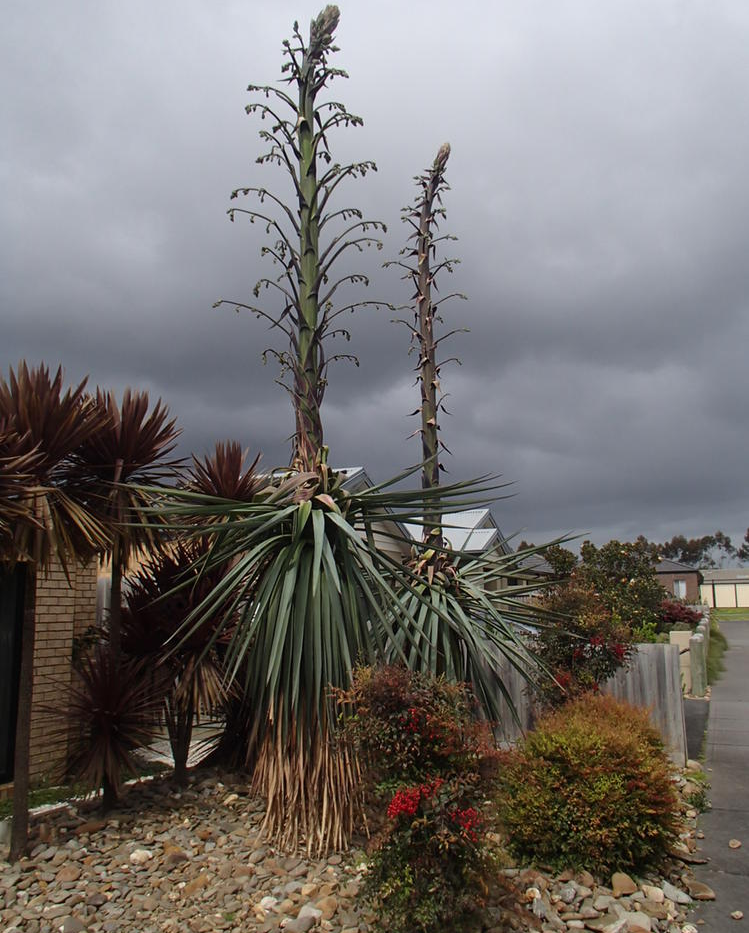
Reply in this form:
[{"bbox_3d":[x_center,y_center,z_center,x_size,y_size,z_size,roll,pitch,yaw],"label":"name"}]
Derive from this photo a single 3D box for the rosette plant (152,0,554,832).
[{"bbox_3d":[-0.133,-0.517,6.046,2.750,6.160,2.400,0,-9,0],"label":"rosette plant"}]

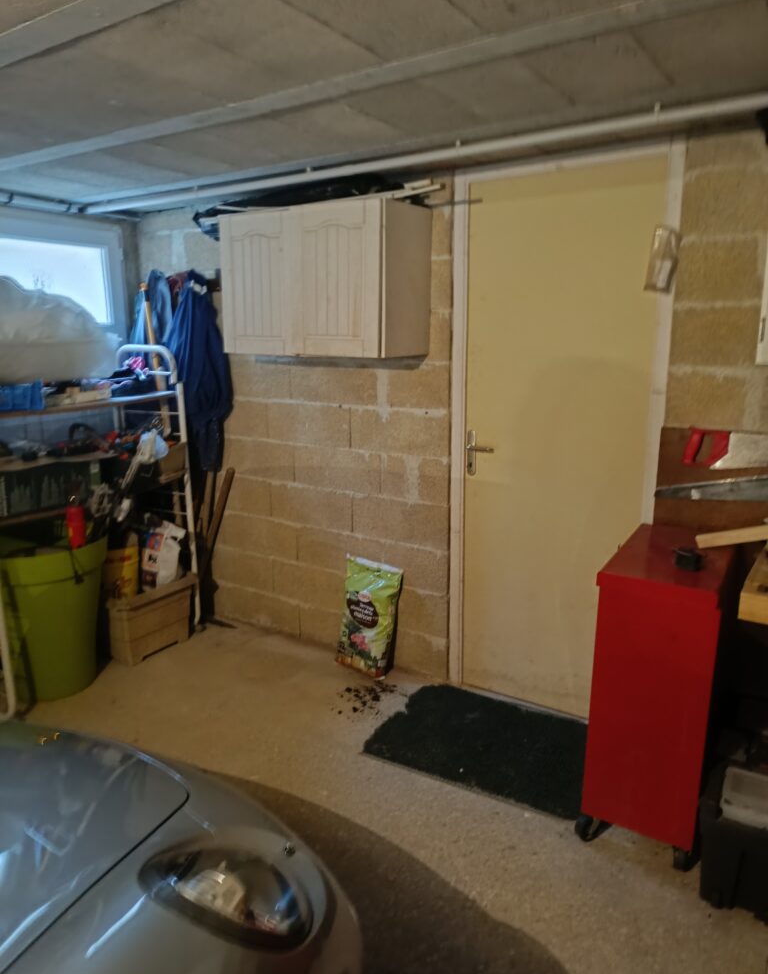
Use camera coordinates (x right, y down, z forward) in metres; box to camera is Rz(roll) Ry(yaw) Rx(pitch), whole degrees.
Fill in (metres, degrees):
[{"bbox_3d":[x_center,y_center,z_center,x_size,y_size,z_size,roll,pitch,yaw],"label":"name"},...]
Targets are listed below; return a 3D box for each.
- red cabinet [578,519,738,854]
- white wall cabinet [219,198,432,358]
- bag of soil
[{"bbox_3d":[0.882,0.632,2.252,0.315,0.880,0.550,8,16,31],"label":"red cabinet"},{"bbox_3d":[-0.245,-0.823,2.898,0.805,0.553,0.340,8,16,32],"label":"white wall cabinet"},{"bbox_3d":[-0.066,0.597,3.256,0.295,0.500,0.120,8,12,32],"label":"bag of soil"}]

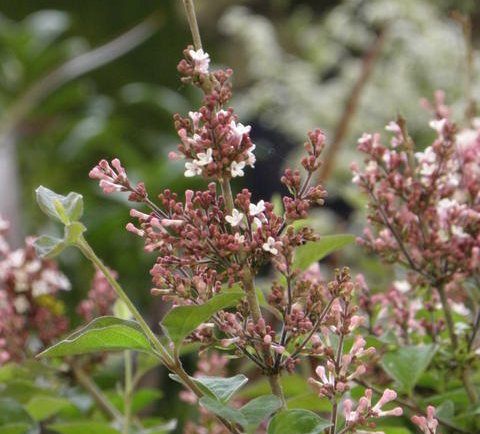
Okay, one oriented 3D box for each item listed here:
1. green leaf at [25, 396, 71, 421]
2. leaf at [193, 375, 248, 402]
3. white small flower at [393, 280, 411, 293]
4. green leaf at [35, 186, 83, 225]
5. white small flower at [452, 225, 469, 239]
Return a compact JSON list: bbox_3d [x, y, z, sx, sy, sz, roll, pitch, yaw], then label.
[{"bbox_3d":[-0.101,0.100,2.120,0.023,0.013,0.020,0,6,0],"label":"green leaf"},{"bbox_3d":[-0.009,0.080,1.890,0.025,0.012,0.020,0,6,0],"label":"leaf"},{"bbox_3d":[0.071,0.030,1.770,0.008,0.006,0.007,0,7,0],"label":"white small flower"},{"bbox_3d":[-0.098,-0.006,2.180,0.026,0.020,0.018,0,8,0],"label":"green leaf"},{"bbox_3d":[0.109,0.008,2.010,0.008,0.007,0.007,0,6,0],"label":"white small flower"}]

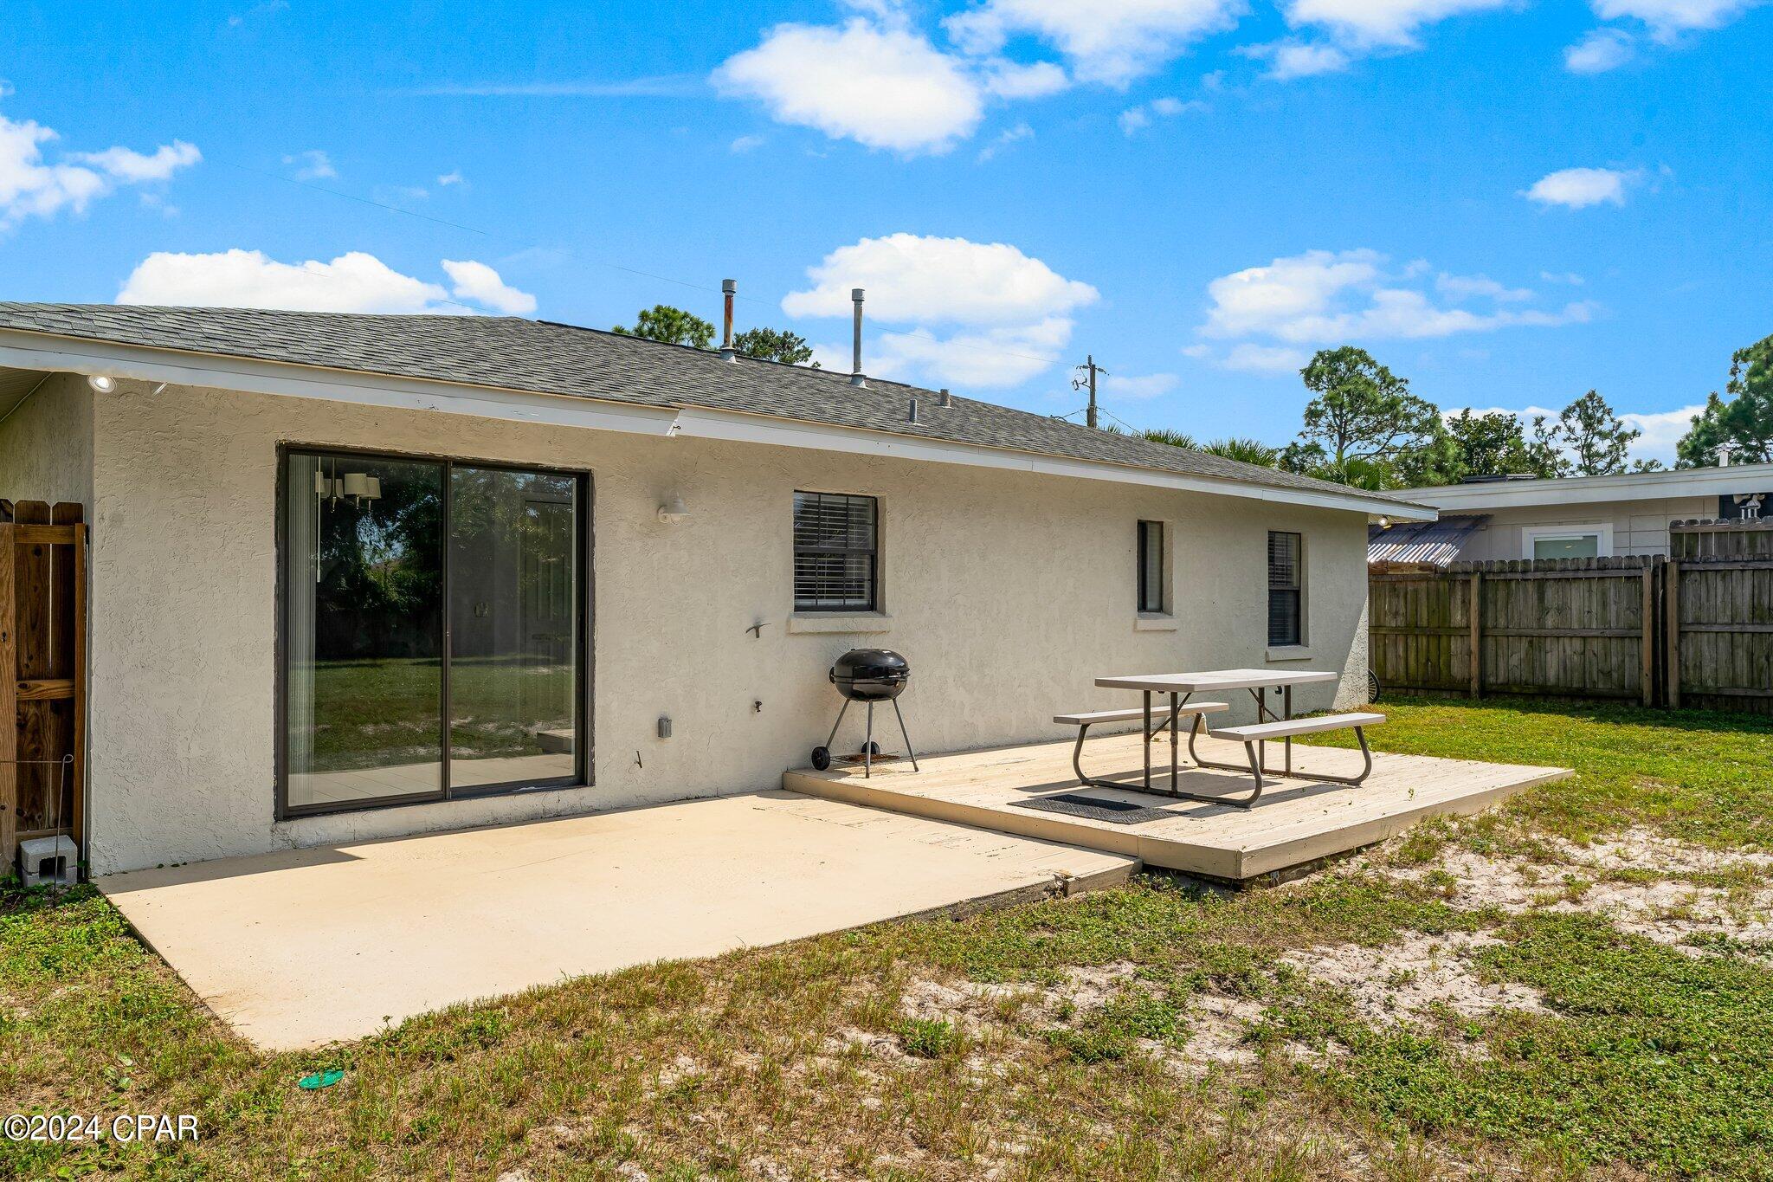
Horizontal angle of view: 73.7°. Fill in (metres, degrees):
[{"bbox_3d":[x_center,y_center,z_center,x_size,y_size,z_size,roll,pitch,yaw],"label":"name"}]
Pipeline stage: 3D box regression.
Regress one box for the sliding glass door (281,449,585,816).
[{"bbox_3d":[-2.619,0.238,7.066,1.836,2.017,0.098,1,-1,-42],"label":"sliding glass door"}]

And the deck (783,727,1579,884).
[{"bbox_3d":[2.149,1.400,8.663,4.433,0.142,3.780,1,-1,-42],"label":"deck"}]

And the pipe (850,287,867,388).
[{"bbox_3d":[-0.315,-2.797,13.081,0.156,1.087,0.156,1,-1,-42],"label":"pipe"}]

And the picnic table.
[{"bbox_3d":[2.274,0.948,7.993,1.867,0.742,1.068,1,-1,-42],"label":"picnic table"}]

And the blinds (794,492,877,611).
[{"bbox_3d":[-0.405,-0.292,9.124,0.892,0.913,0.072,1,-1,-42],"label":"blinds"}]

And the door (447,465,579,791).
[{"bbox_3d":[-2.304,0.227,7.397,0.924,1.956,0.046,1,-1,-42],"label":"door"}]

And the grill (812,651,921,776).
[{"bbox_3d":[-0.140,0.882,8.681,0.566,0.898,0.586,1,-1,-42],"label":"grill"}]

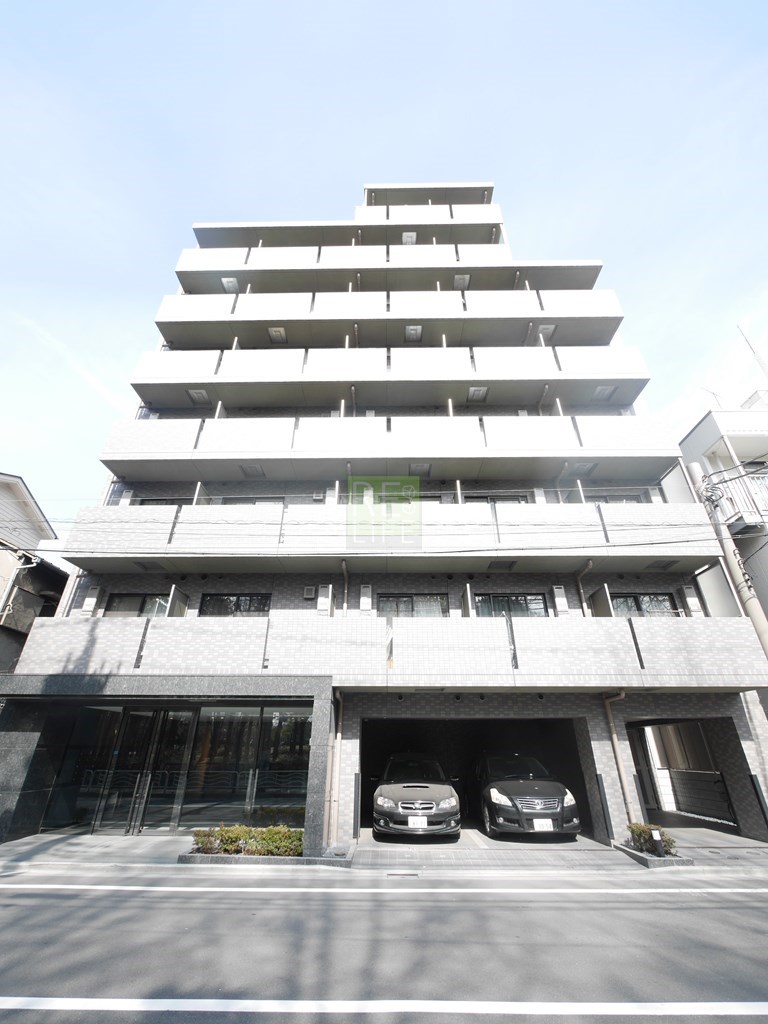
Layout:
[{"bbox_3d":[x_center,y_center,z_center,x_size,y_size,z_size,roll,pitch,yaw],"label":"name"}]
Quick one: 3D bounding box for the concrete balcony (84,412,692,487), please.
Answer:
[{"bbox_3d":[0.131,-1.694,11.223,14.702,1.336,1.030,0,-28,1],"label":"concrete balcony"}]

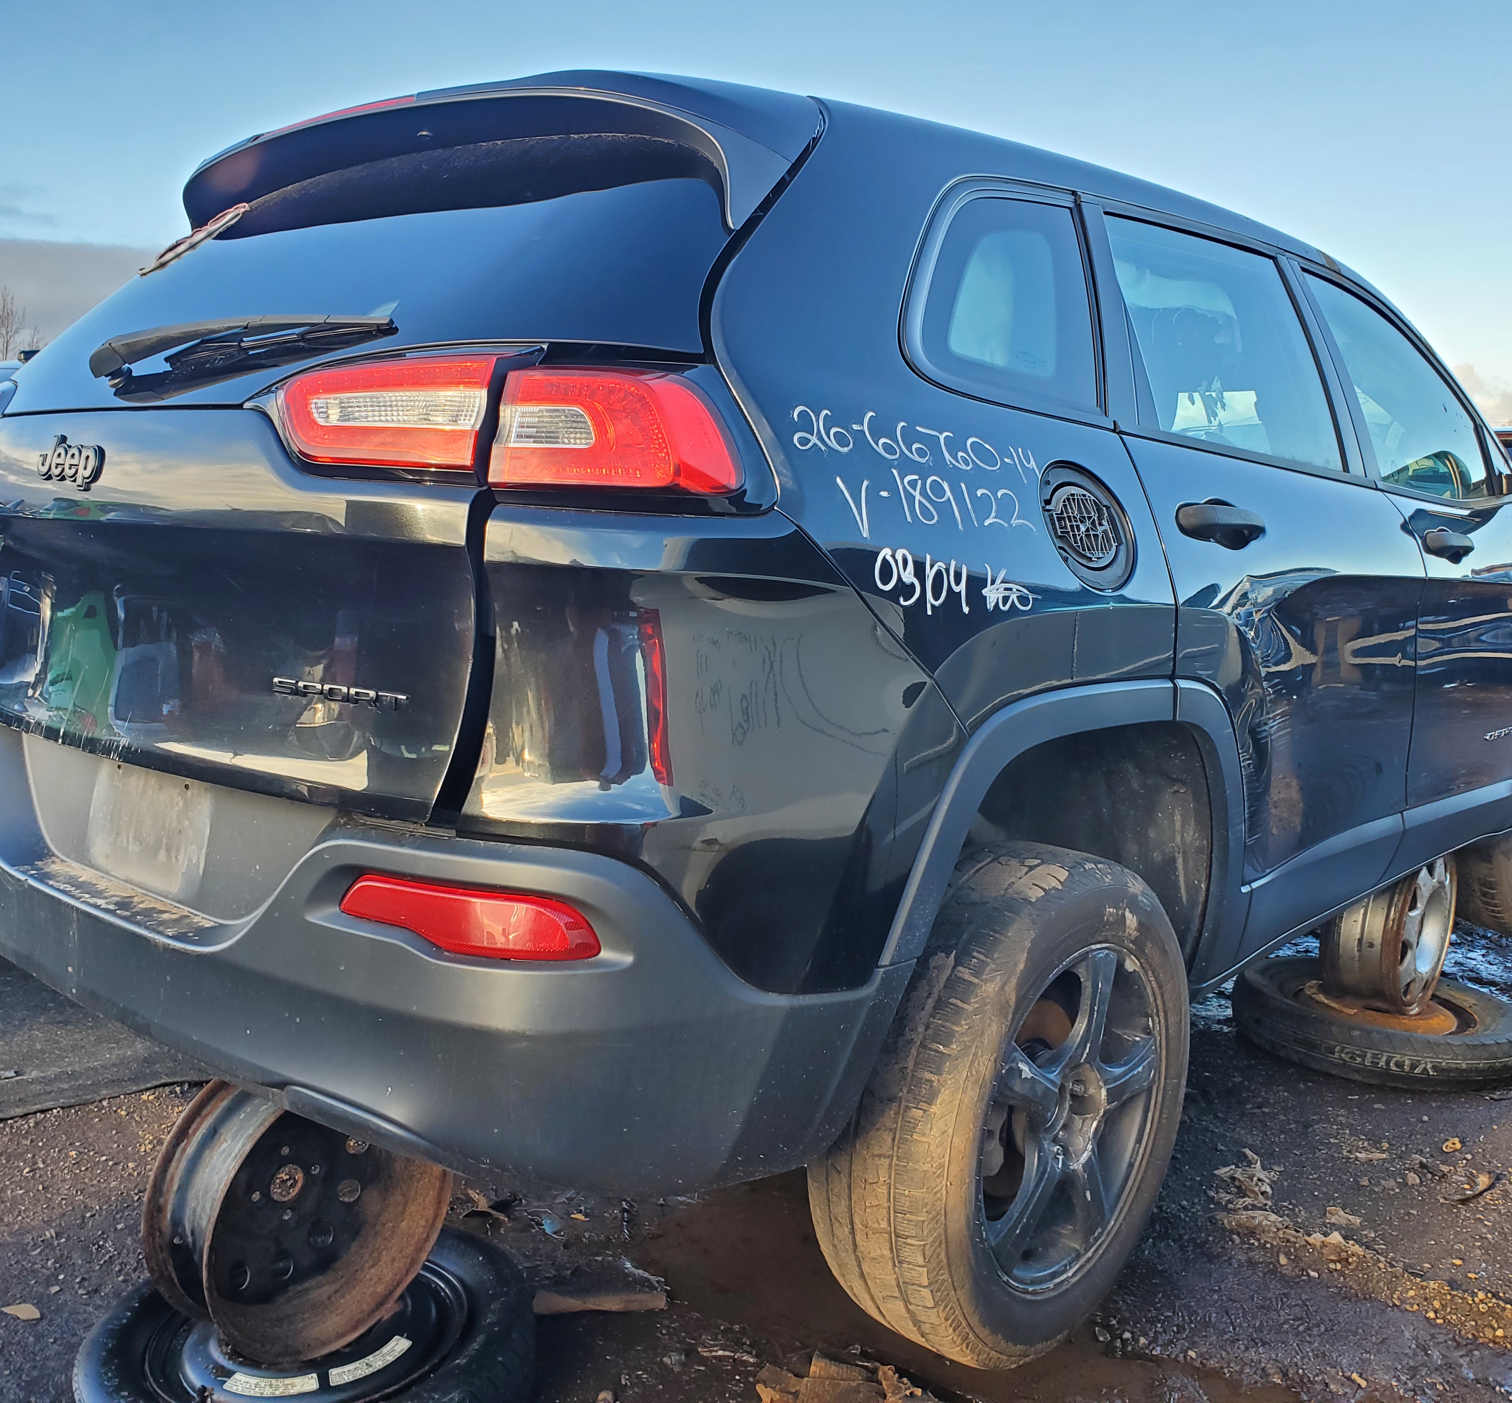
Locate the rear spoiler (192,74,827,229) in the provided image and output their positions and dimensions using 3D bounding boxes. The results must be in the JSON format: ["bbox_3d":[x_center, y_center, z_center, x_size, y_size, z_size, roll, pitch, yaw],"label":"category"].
[{"bbox_3d":[-0.478,-0.728,2.006,1.400,0.270,0.320,9,11,42],"label":"rear spoiler"}]

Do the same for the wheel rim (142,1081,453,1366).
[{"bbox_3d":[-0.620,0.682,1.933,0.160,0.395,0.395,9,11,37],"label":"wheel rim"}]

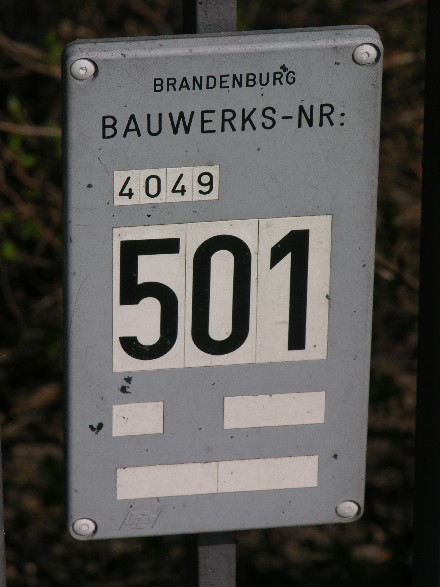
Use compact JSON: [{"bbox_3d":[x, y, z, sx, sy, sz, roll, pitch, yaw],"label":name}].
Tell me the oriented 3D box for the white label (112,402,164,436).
[{"bbox_3d":[-0.040,0.061,2.319,0.025,0.019,0.002,-4,37,-6],"label":"white label"}]

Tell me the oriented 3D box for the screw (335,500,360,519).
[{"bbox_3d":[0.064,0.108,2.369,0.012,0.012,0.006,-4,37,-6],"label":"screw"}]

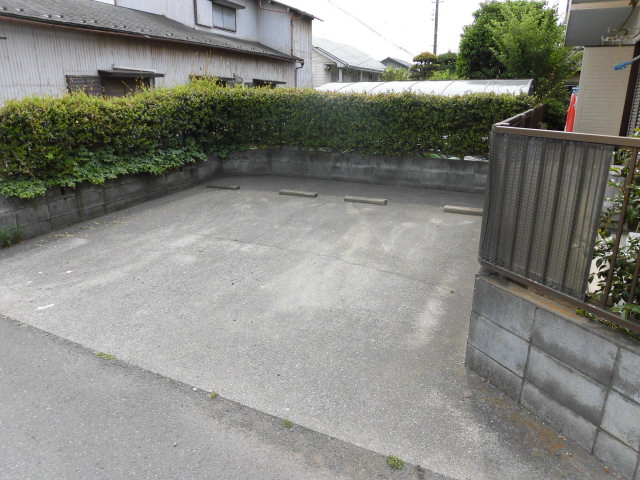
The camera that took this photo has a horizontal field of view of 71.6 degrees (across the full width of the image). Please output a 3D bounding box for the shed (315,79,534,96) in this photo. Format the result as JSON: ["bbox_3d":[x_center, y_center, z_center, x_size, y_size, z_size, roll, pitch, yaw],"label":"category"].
[{"bbox_3d":[2.421,-2.835,11.089,5.150,2.100,2.400,9,19,28],"label":"shed"}]

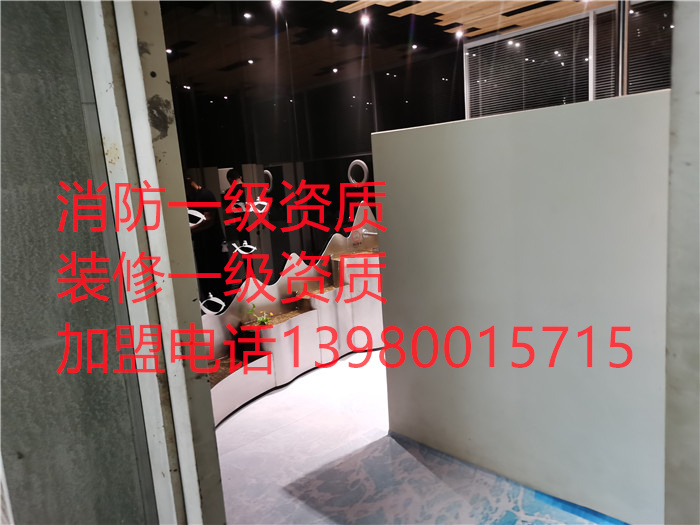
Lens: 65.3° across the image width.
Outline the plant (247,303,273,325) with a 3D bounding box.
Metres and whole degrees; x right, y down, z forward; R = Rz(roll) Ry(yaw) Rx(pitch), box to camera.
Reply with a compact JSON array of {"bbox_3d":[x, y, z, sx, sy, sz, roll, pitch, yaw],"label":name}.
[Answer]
[{"bbox_3d":[-0.693,0.390,4.180,0.195,0.165,0.150,-6,9,-10],"label":"plant"}]

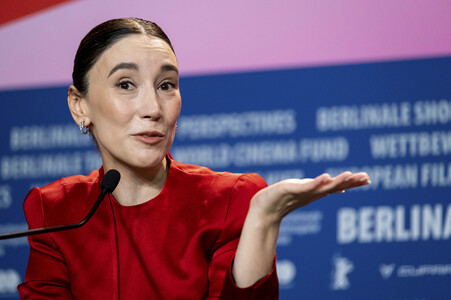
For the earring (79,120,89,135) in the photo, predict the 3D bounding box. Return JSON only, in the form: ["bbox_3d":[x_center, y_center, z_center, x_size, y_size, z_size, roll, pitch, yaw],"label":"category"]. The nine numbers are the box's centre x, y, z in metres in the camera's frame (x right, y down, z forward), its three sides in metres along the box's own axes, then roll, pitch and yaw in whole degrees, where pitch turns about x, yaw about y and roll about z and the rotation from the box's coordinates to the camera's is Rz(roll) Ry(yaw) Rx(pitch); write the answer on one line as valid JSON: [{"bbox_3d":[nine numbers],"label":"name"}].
[{"bbox_3d":[-0.205,-0.032,3.380,0.005,0.019,0.016,-3,-7,30],"label":"earring"}]

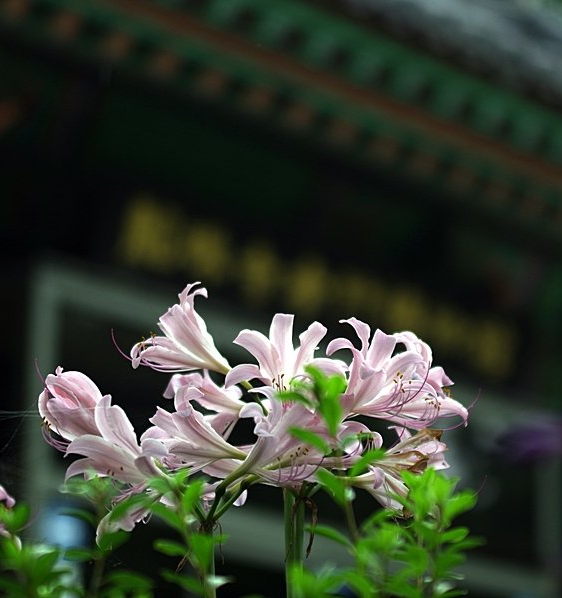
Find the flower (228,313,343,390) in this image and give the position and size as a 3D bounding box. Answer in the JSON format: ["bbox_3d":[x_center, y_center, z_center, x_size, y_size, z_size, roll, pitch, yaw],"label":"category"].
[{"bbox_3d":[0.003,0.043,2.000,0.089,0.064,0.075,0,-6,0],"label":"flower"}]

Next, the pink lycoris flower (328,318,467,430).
[{"bbox_3d":[0.088,0.057,1.980,0.085,0.080,0.085,11,-14,-39],"label":"pink lycoris flower"}]

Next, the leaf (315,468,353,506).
[{"bbox_3d":[0.039,0.138,1.920,0.006,0.036,0.014,-25,17,48],"label":"leaf"}]

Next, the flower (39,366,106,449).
[{"bbox_3d":[-0.158,0.083,1.990,0.062,0.052,0.050,23,-25,-38],"label":"flower"}]

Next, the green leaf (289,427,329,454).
[{"bbox_3d":[0.021,0.102,1.900,0.033,0.006,0.013,30,14,-18],"label":"green leaf"}]

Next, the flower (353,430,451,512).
[{"bbox_3d":[0.090,0.129,1.980,0.070,0.060,0.050,3,-10,30],"label":"flower"}]

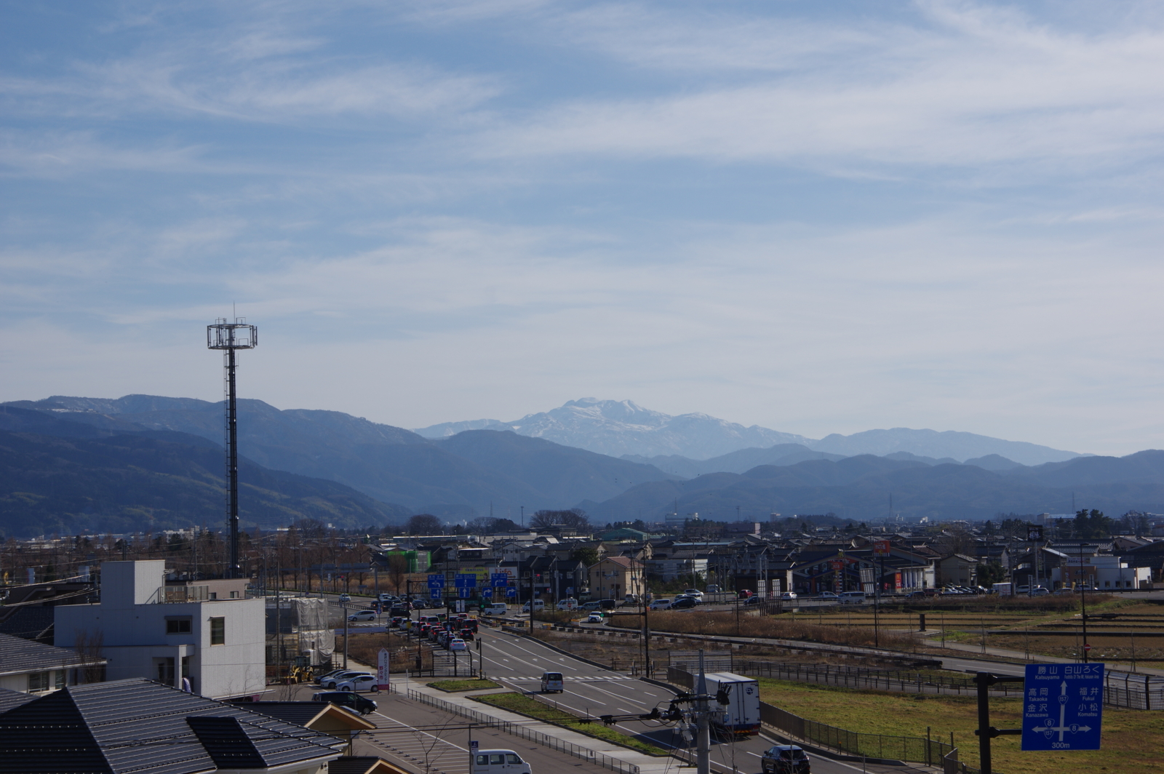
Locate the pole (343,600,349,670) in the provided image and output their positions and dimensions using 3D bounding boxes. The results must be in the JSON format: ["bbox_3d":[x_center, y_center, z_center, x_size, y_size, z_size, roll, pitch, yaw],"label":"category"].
[{"bbox_3d":[-23.738,25.248,234.000,0.380,6.900,0.380,-1,-4,0],"label":"pole"}]

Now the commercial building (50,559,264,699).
[{"bbox_3d":[-38.687,22.096,214.000,14.600,12.000,12.600,-2,-4,20],"label":"commercial building"}]

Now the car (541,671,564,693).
[{"bbox_3d":[-2.614,26.184,206.000,1.475,1.780,3.400,0,-4,-11],"label":"car"}]

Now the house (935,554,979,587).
[{"bbox_3d":[76.900,37.700,476.000,6.800,7.000,8.500,-2,-4,20],"label":"house"}]

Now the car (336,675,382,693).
[{"bbox_3d":[-20.134,26.714,209.500,4.030,1.490,1.700,0,-4,-16],"label":"car"}]

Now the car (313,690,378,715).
[{"bbox_3d":[-18.643,24.887,183.000,4.820,1.770,1.780,0,-4,-16],"label":"car"}]

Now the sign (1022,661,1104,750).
[{"bbox_3d":[19.014,12.637,92.000,3.300,3.350,0.120,0,5,-12],"label":"sign"}]

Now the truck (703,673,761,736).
[{"bbox_3d":[9.800,22.100,162.400,2.480,3.750,10.200,-2,-4,-10],"label":"truck"}]

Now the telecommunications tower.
[{"bbox_3d":[-39.802,11.396,265.000,5.700,38.700,5.700,-1,-4,0],"label":"telecommunications tower"}]

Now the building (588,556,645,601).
[{"bbox_3d":[6.600,36.100,441.000,7.800,8.000,9.200,-2,-4,23],"label":"building"}]

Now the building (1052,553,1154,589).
[{"bbox_3d":[100.100,35.800,448.300,16.000,6.400,14.000,-3,-4,25],"label":"building"}]

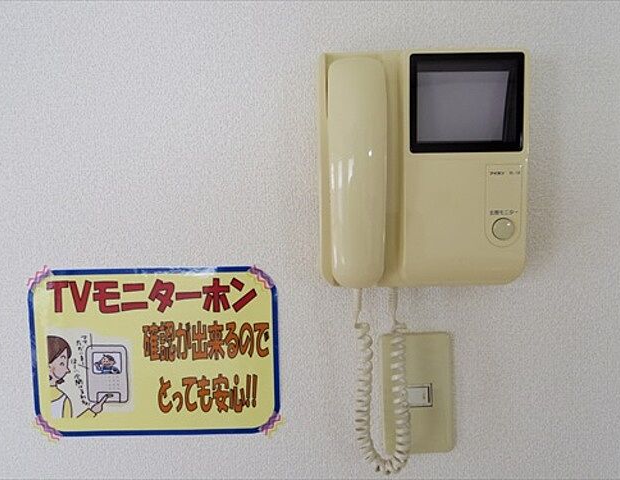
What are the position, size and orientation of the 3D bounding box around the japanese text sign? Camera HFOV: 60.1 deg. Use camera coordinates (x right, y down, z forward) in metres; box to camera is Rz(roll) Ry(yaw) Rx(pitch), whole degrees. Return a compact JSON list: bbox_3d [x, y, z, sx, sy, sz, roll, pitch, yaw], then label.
[{"bbox_3d":[-0.154,0.112,0.532,0.247,0.171,0.004,-1,4,1],"label":"japanese text sign"}]

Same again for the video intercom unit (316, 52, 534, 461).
[{"bbox_3d":[0.102,0.028,0.494,0.181,0.389,0.068,-1,4,-1],"label":"video intercom unit"}]

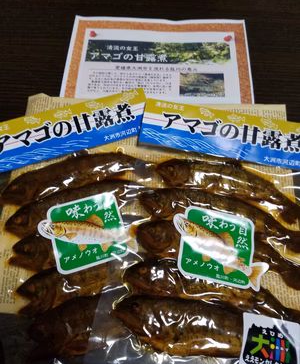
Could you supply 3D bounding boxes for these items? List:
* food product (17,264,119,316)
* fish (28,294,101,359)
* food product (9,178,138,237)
[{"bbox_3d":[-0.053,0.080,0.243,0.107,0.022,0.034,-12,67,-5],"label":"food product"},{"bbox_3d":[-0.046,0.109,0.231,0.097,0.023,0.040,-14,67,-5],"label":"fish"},{"bbox_3d":[-0.065,0.019,0.270,0.129,0.022,0.036,-20,68,-8],"label":"food product"}]

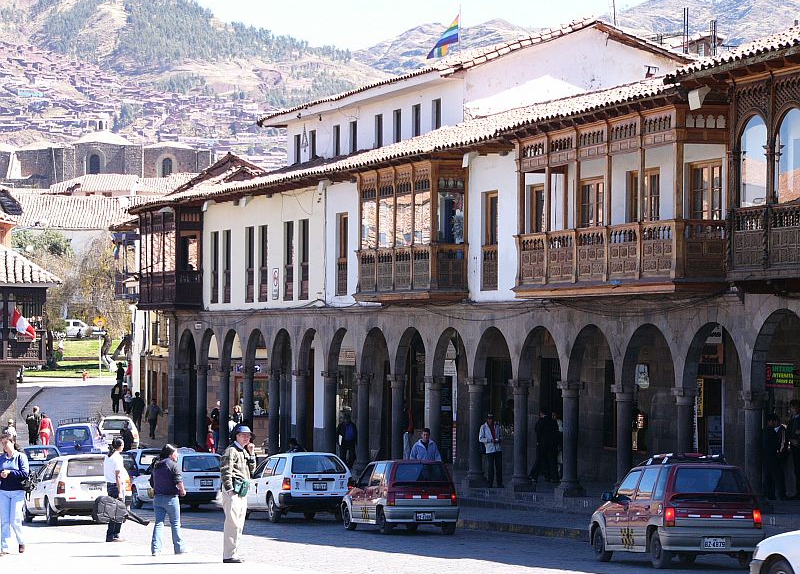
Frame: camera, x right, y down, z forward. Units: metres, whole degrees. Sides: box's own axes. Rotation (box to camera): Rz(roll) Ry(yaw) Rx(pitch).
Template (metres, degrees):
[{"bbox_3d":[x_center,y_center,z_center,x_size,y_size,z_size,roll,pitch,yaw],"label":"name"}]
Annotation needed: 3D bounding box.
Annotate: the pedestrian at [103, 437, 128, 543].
[{"bbox_3d":[-4.420,3.160,40.500,0.360,1.630,0.450,1,-1,-38],"label":"pedestrian"}]

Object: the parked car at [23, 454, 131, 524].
[{"bbox_3d":[-7.236,4.434,58.015,1.660,1.460,4.200,1,-1,-18],"label":"parked car"}]

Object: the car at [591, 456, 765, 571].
[{"bbox_3d":[3.730,3.070,36.000,1.420,1.480,3.360,0,-3,-12],"label":"car"}]

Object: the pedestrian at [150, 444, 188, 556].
[{"bbox_3d":[-3.250,3.000,36.900,0.500,1.580,0.420,-1,-1,41],"label":"pedestrian"}]

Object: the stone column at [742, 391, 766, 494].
[{"bbox_3d":[6.110,2.830,45.100,0.430,2.100,0.500,0,-1,-18],"label":"stone column"}]

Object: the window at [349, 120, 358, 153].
[{"bbox_3d":[-1.292,-4.289,76.458,0.150,1.100,0.710,1,-1,-18],"label":"window"}]

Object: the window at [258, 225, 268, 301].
[{"bbox_3d":[-3.924,-0.660,76.066,0.150,2.210,1.030,1,-1,-18],"label":"window"}]

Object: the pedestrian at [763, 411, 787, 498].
[{"bbox_3d":[7.385,3.343,51.500,0.500,1.690,0.380,1,-1,-10],"label":"pedestrian"}]

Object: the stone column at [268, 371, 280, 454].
[{"bbox_3d":[-3.619,3.778,75.677,0.450,2.864,0.480,1,-1,-18],"label":"stone column"}]

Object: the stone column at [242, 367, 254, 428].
[{"bbox_3d":[-4.520,3.854,78.385,0.450,2.926,0.480,1,-1,-18],"label":"stone column"}]

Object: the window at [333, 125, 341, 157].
[{"bbox_3d":[-1.776,-4.255,76.583,0.150,0.947,0.725,0,-1,-19],"label":"window"}]

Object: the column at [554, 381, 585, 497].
[{"bbox_3d":[3.470,3.080,53.000,0.500,2.320,0.550,0,-1,-18],"label":"column"}]

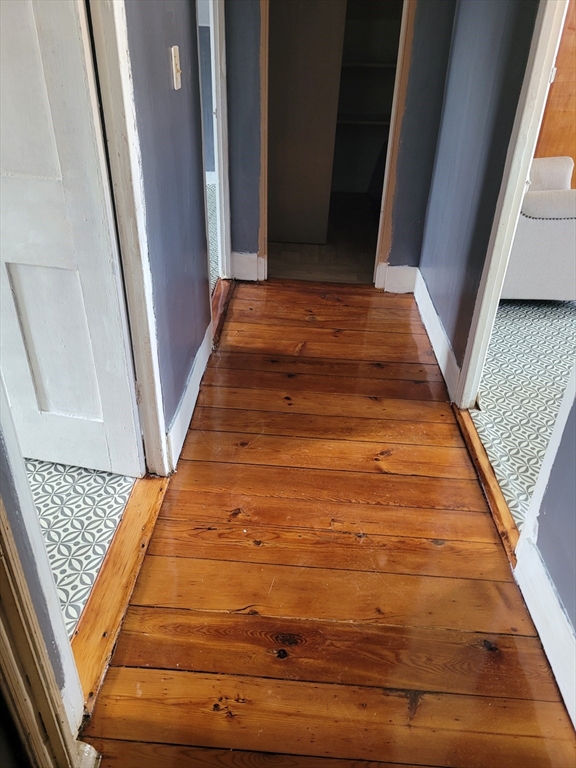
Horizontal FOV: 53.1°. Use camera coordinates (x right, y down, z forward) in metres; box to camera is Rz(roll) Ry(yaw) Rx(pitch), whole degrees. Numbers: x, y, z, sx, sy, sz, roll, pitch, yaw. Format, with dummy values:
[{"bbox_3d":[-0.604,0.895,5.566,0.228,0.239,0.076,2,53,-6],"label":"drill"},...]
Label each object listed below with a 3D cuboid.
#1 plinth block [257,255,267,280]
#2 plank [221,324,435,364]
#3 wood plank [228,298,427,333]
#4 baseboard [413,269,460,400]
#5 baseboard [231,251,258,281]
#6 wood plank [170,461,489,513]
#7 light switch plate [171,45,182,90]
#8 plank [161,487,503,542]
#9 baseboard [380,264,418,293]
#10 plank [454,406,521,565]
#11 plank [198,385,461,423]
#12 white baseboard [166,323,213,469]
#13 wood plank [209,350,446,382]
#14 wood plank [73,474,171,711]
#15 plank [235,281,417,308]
[{"bbox_3d":[-0.151,-0.697,3.455,0.058,0.158,0.032,3,31,2],"label":"plinth block"},{"bbox_3d":[0.183,-0.192,2.869,1.055,0.025,0.320,3,31,2],"label":"plank"},{"bbox_3d":[0.203,-0.356,3.113,1.036,0.020,0.287,3,32,2],"label":"wood plank"},{"bbox_3d":[0.742,-0.303,2.893,0.020,0.158,1.179,3,32,2],"label":"baseboard"},{"bbox_3d":[-0.264,-0.715,3.508,0.161,0.171,0.022,3,31,2],"label":"baseboard"},{"bbox_3d":[0.132,0.354,1.970,1.049,0.025,0.159,3,31,2],"label":"wood plank"},{"bbox_3d":[-0.348,-0.988,1.802,0.012,0.115,0.075,3,32,2],"label":"light switch plate"},{"bbox_3d":[0.122,0.431,1.858,1.069,0.020,0.134,3,32,2],"label":"plank"},{"bbox_3d":[0.666,-0.618,3.386,0.210,0.161,0.020,3,32,2],"label":"baseboard"},{"bbox_3d":[0.696,0.298,2.041,0.058,0.035,0.857,3,31,2],"label":"plank"},{"bbox_3d":[0.152,0.092,2.398,1.052,0.020,0.158,3,32,2],"label":"plank"},{"bbox_3d":[-0.379,0.005,2.325,0.022,0.166,0.857,3,31,2],"label":"white baseboard"},{"bbox_3d":[0.170,-0.075,2.664,1.059,0.020,0.153,3,32,2],"label":"wood plank"},{"bbox_3d":[-0.488,0.539,1.644,0.103,0.022,0.787,3,32,2],"label":"wood plank"},{"bbox_3d":[0.217,-0.509,3.391,1.058,0.025,0.288,3,31,2],"label":"plank"}]

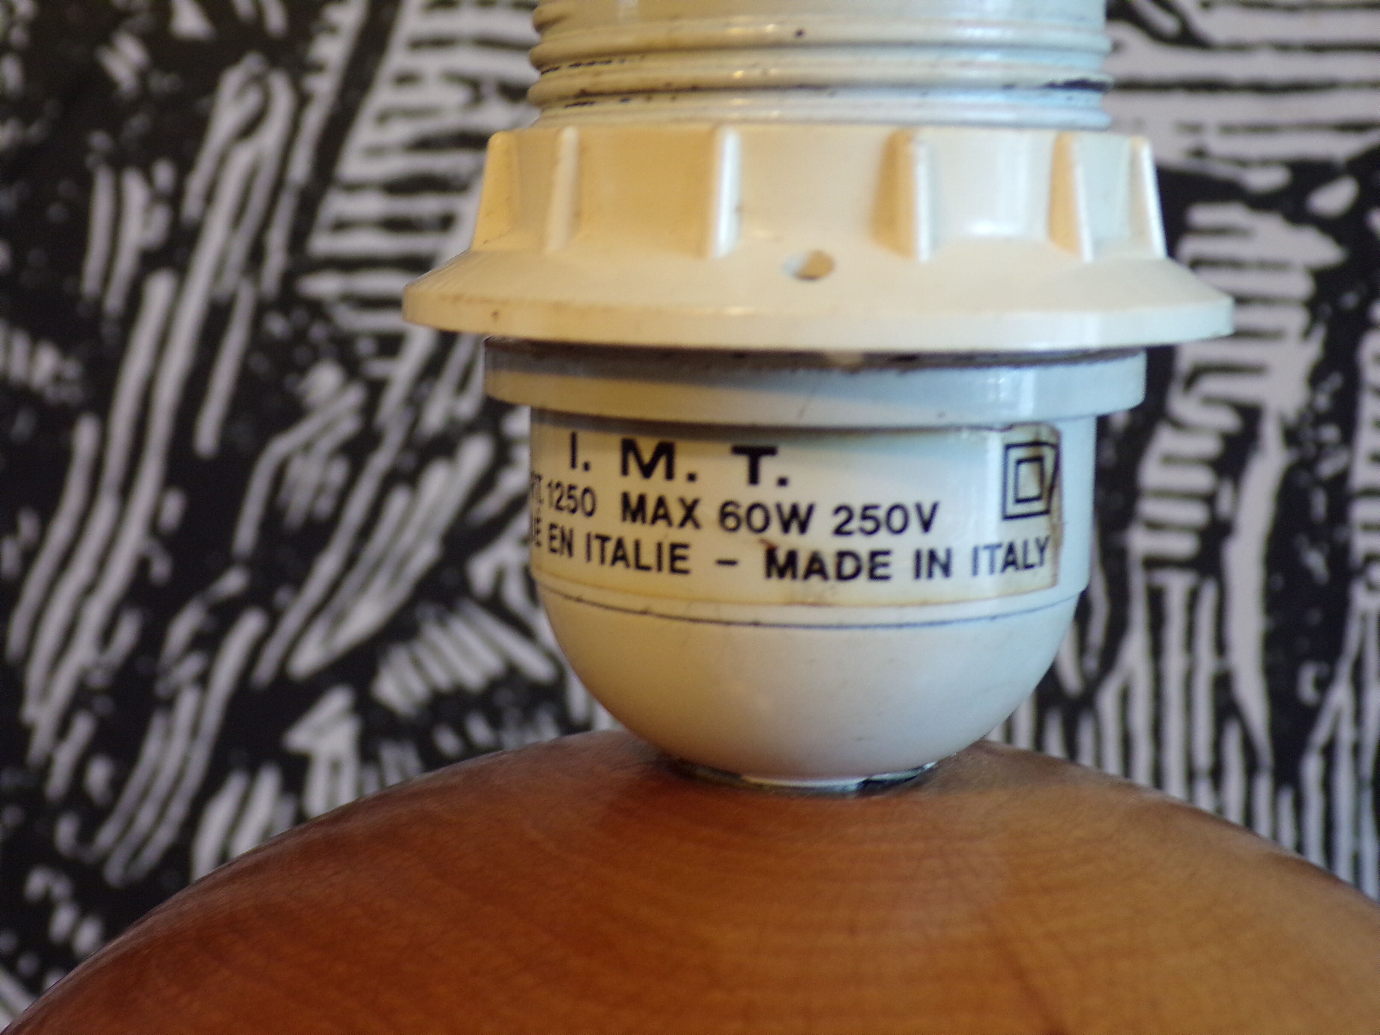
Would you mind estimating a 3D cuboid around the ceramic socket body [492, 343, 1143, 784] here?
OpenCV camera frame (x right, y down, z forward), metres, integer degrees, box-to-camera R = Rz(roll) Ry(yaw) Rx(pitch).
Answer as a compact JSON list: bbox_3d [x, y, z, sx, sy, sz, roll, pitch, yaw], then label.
[{"bbox_3d":[0.008,0.002,0.138,0.045,0.031,0.045,3,10,13],"label":"ceramic socket body"}]

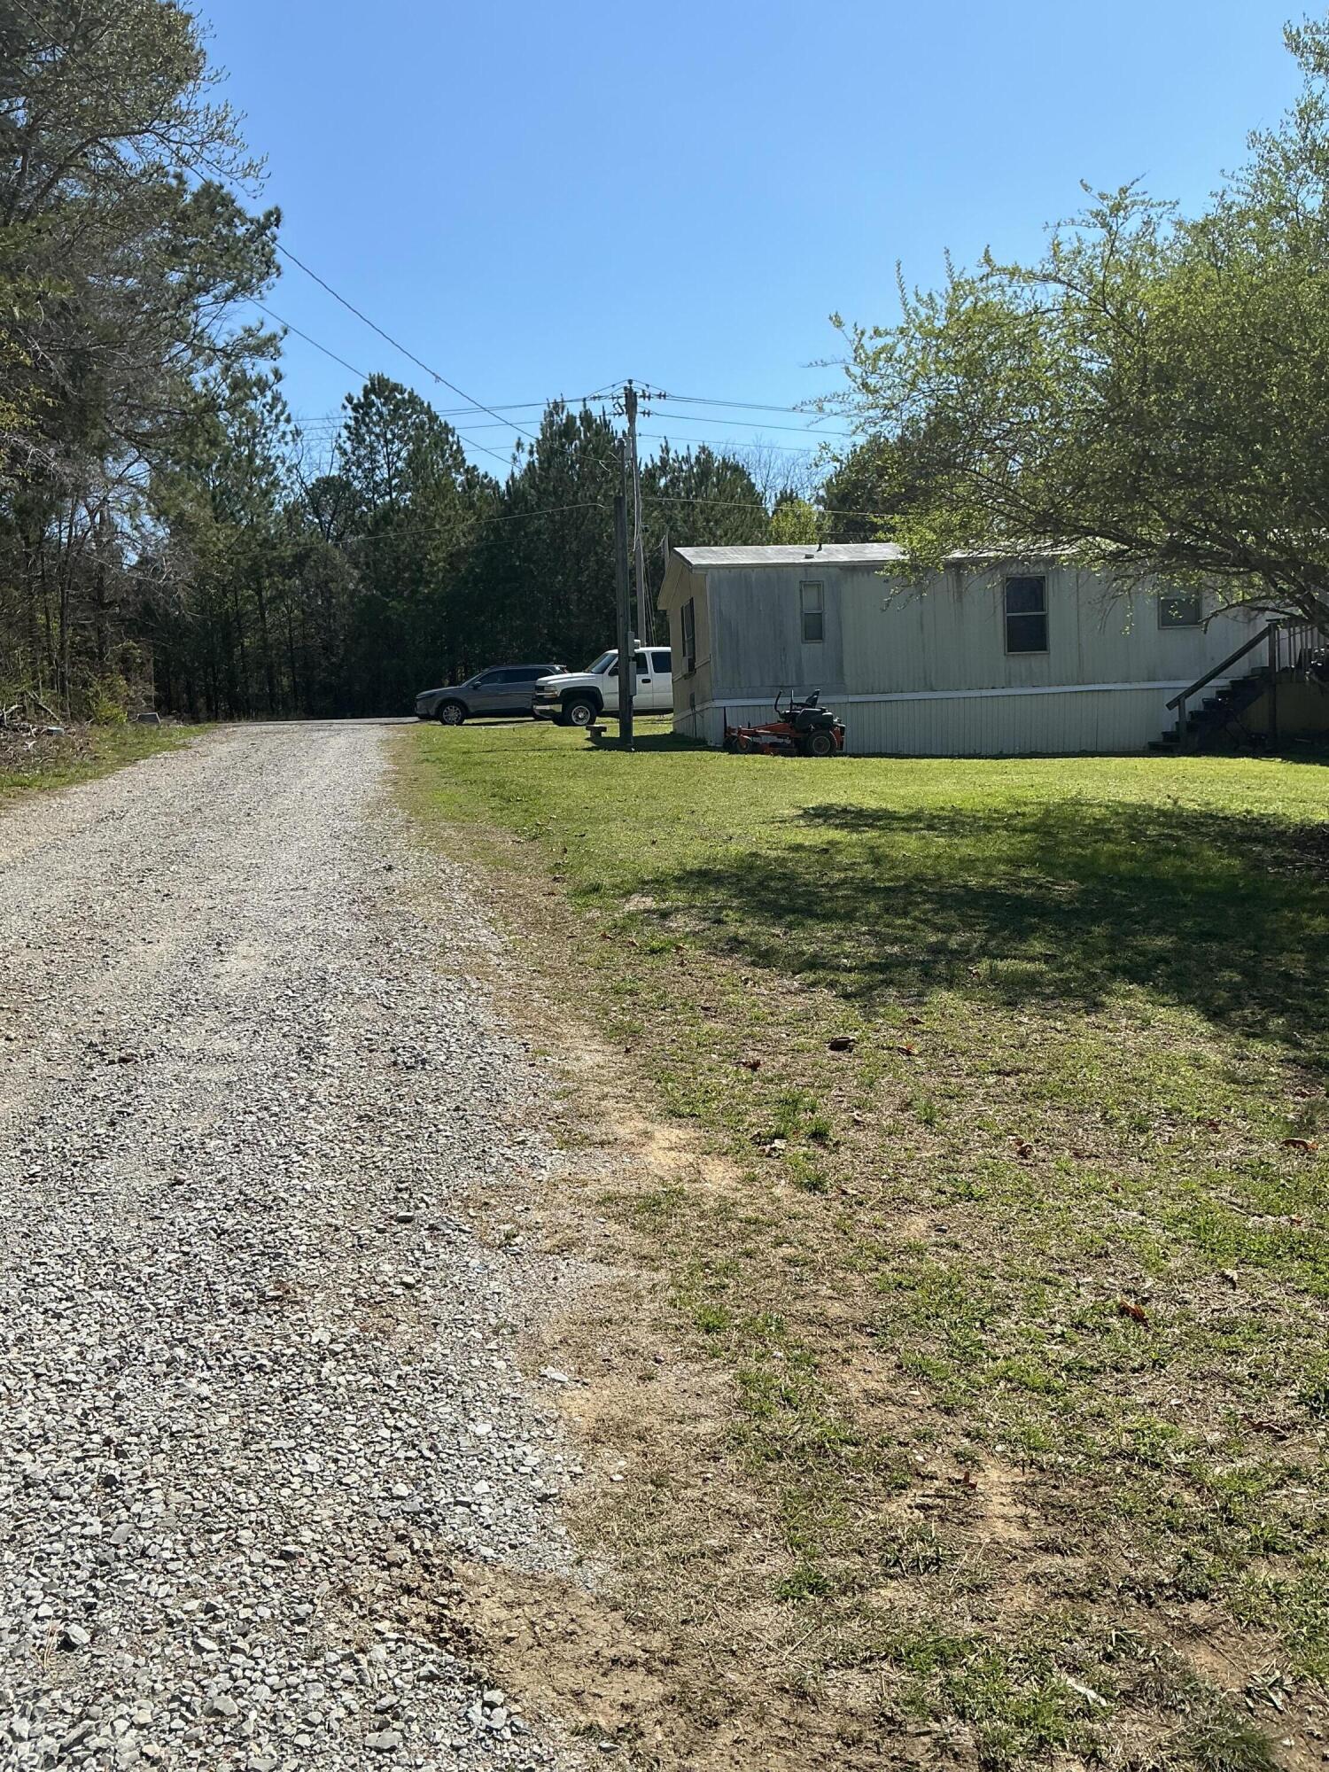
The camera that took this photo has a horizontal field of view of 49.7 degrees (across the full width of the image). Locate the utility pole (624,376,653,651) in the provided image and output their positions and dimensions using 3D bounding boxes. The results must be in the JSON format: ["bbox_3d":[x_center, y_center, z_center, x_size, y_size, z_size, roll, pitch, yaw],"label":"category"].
[{"bbox_3d":[-0.826,-10.911,46.432,0.420,10.700,0.420,-3,5,0],"label":"utility pole"}]

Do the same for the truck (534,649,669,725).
[{"bbox_3d":[-0.365,-4.972,36.000,5.850,1.950,2.030,-4,5,-15],"label":"truck"}]

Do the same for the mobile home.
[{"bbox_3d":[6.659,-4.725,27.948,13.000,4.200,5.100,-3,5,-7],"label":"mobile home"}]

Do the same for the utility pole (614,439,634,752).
[{"bbox_3d":[-0.626,-4.860,24.212,0.260,5.250,0.250,-2,5,0],"label":"utility pole"}]

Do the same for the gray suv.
[{"bbox_3d":[-4.964,-5.609,42.300,4.650,1.690,1.860,-4,5,-15],"label":"gray suv"}]

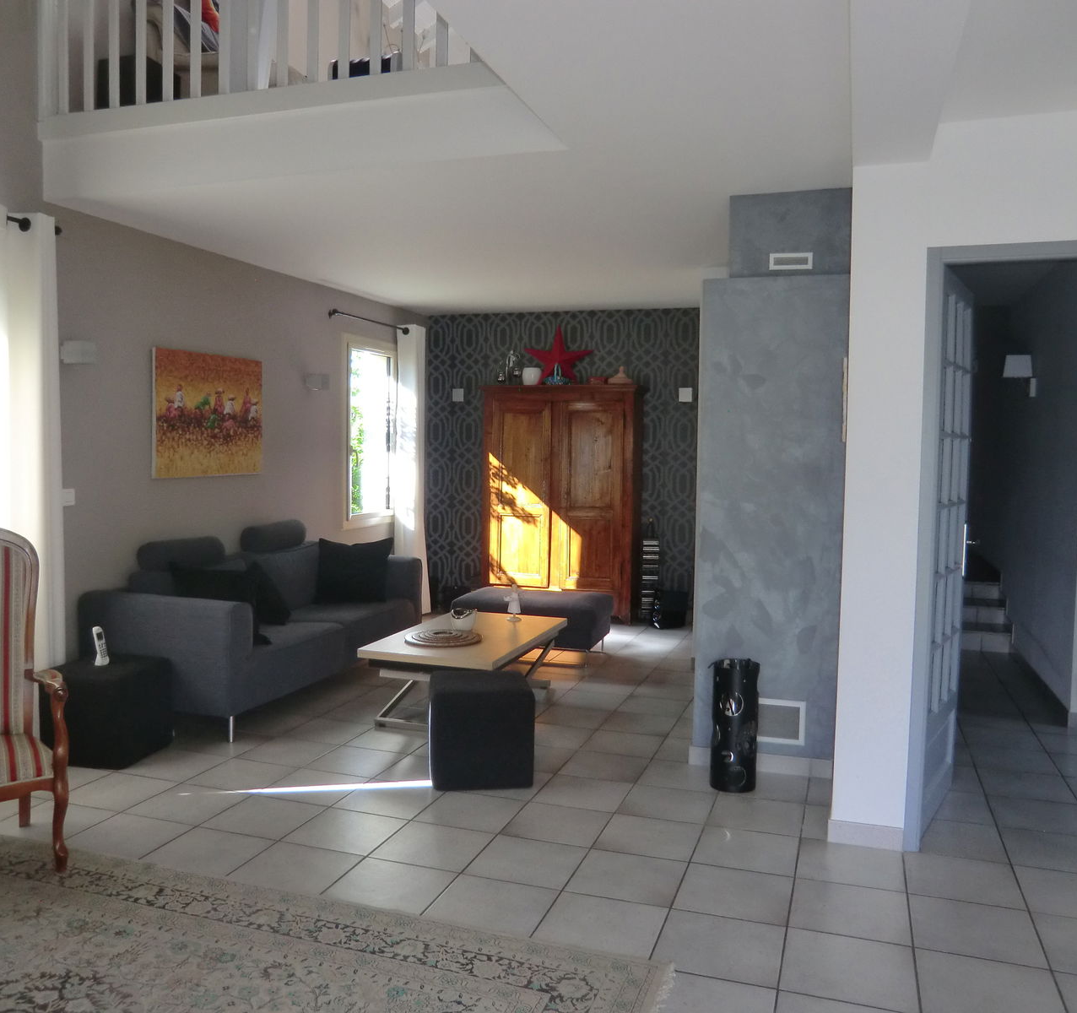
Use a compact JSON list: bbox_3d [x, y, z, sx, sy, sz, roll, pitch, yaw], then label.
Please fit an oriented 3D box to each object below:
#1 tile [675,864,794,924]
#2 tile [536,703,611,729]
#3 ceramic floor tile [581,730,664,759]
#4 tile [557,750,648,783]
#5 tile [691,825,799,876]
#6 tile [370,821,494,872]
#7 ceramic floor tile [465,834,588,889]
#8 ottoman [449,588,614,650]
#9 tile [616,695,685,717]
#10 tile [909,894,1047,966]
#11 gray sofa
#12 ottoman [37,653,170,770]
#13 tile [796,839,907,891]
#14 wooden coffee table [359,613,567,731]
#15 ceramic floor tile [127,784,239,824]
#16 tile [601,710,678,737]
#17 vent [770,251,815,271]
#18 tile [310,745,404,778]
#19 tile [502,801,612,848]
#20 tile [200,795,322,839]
[{"bbox_3d":[0.619,1.218,2.947,0.338,0.010,0.338,2,3,18],"label":"tile"},{"bbox_3d":[0.185,1.096,4.852,0.337,0.010,0.337,2,3,18],"label":"tile"},{"bbox_3d":[0.399,1.123,4.421,0.337,0.010,0.337,2,3,18],"label":"ceramic floor tile"},{"bbox_3d":[0.291,1.138,4.098,0.337,0.010,0.337,2,3,18],"label":"tile"},{"bbox_3d":[0.720,1.192,3.236,0.337,0.010,0.337,2,3,18],"label":"tile"},{"bbox_3d":[-0.360,1.184,3.260,0.337,0.010,0.337,2,3,18],"label":"tile"},{"bbox_3d":[-0.032,1.194,3.151,0.337,0.010,0.337,2,3,18],"label":"ceramic floor tile"},{"bbox_3d":[-0.031,0.813,6.390,0.930,0.385,0.660,2,3,18],"label":"ottoman"},{"bbox_3d":[0.616,1.091,5.074,0.337,0.010,0.337,2,3,18],"label":"tile"},{"bbox_3d":[1.271,1.239,2.731,0.338,0.010,0.338,2,3,18],"label":"tile"},{"bbox_3d":[-1.511,0.576,5.368,0.904,0.910,1.968,2,3,18],"label":"gray sofa"},{"bbox_3d":[-1.896,0.890,4.131,0.394,0.399,0.394,2,3,9],"label":"ottoman"},{"bbox_3d":[1.044,1.200,3.135,0.337,0.010,0.337,2,3,18],"label":"tile"},{"bbox_3d":[-0.350,0.877,4.969,0.710,0.405,1.220,2,3,18],"label":"wooden coffee table"},{"bbox_3d":[-1.340,1.154,3.596,0.338,0.010,0.338,2,3,18],"label":"ceramic floor tile"},{"bbox_3d":[0.517,1.112,4.777,0.337,0.010,0.337,2,3,18],"label":"tile"},{"bbox_3d":[1.127,-1.094,4.167,0.186,0.073,0.020,2,3,18],"label":"vent"},{"bbox_3d":[-0.787,1.118,4.100,0.337,0.010,0.337,2,3,18],"label":"tile"},{"bbox_3d":[0.077,1.178,3.472,0.337,0.010,0.337,2,3,18],"label":"tile"},{"bbox_3d":[-1.004,1.154,3.461,0.337,0.010,0.337,2,3,18],"label":"tile"}]

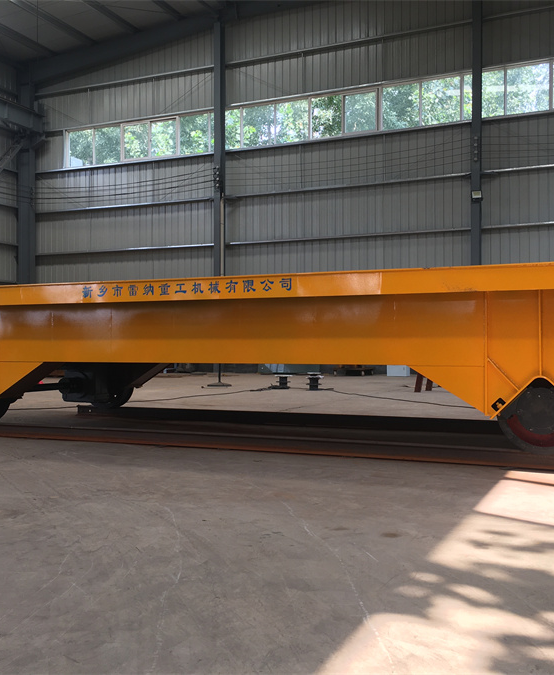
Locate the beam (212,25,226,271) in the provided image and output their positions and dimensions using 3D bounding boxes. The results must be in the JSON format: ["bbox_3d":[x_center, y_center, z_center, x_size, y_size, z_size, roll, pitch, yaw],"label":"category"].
[{"bbox_3d":[-1.670,-4.100,22.200,0.210,10.250,0.310,0,-1,24],"label":"beam"}]

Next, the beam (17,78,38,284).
[{"bbox_3d":[-8.350,-3.800,25.200,0.500,9.700,0.260,0,-1,24],"label":"beam"}]

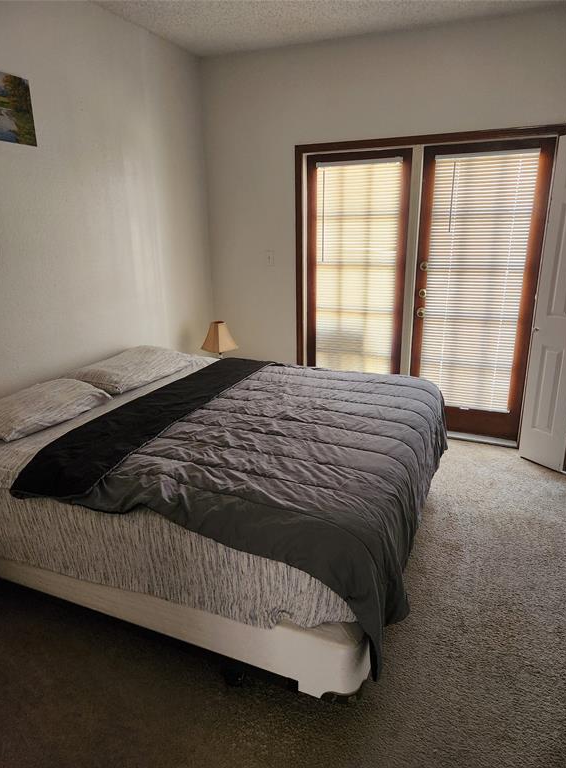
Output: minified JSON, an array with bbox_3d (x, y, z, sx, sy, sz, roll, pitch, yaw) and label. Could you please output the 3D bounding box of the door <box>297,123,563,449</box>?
[{"bbox_3d":[0.941,-0.655,3.793,1.742,2.113,0.110,6,19,21],"label":"door"}]

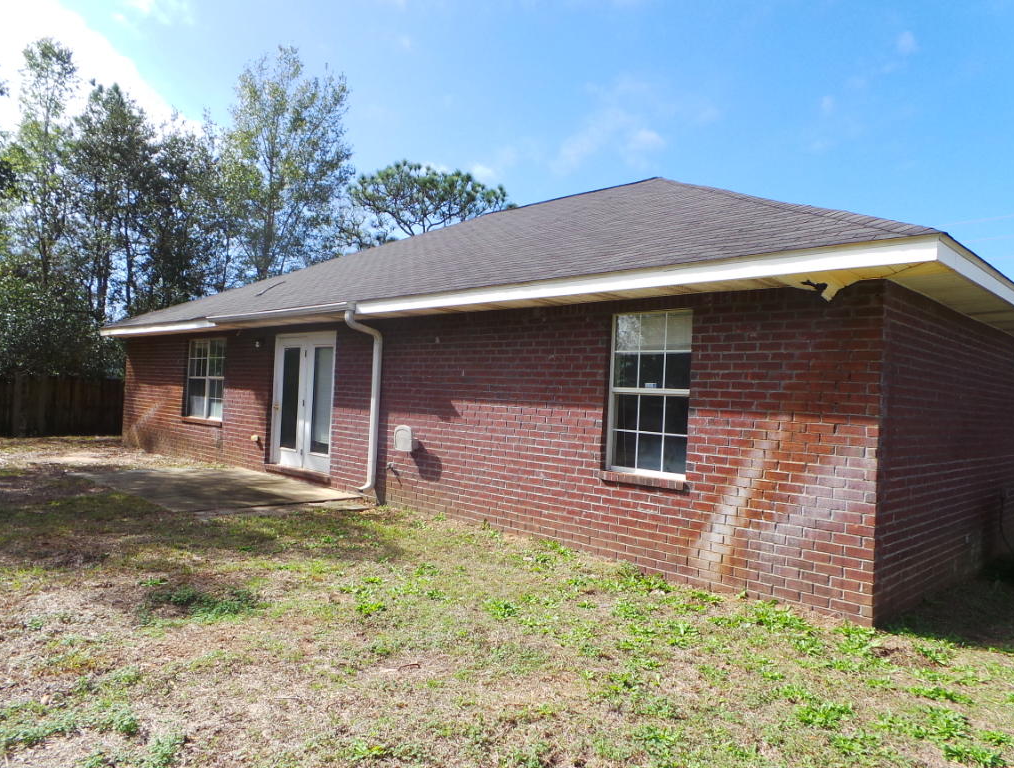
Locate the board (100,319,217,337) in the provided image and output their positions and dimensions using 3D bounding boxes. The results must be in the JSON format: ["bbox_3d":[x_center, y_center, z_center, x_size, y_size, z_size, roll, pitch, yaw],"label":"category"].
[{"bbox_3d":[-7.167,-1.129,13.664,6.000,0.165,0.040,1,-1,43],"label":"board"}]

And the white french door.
[{"bbox_3d":[-3.116,0.276,10.561,1.910,2.085,0.140,1,-1,43],"label":"white french door"}]

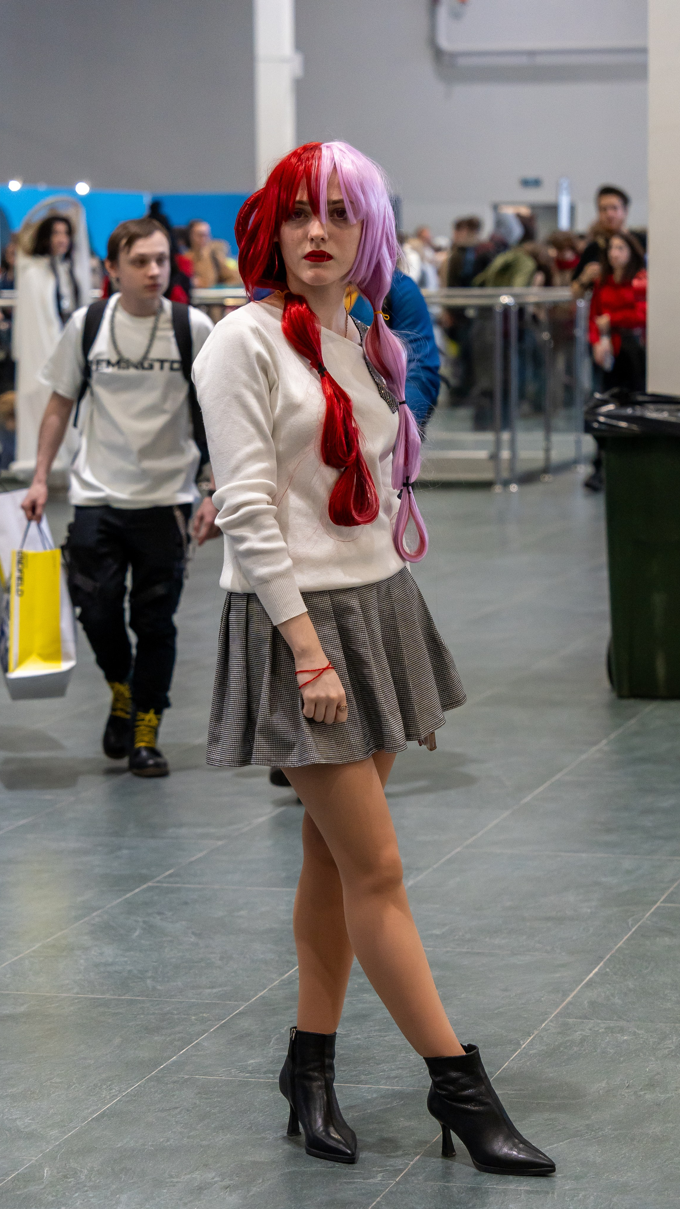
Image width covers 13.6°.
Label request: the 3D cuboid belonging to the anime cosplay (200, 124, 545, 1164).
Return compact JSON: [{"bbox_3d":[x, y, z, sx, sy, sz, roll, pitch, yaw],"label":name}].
[{"bbox_3d":[0.047,0.100,4.771,0.520,1.700,0.480,-6,9,-38],"label":"anime cosplay"}]

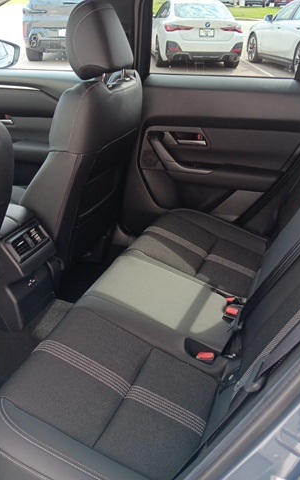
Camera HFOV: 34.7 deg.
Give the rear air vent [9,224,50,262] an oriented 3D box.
[{"bbox_3d":[-0.365,0.012,1.433,0.030,0.066,0.148,-29,12,33],"label":"rear air vent"}]

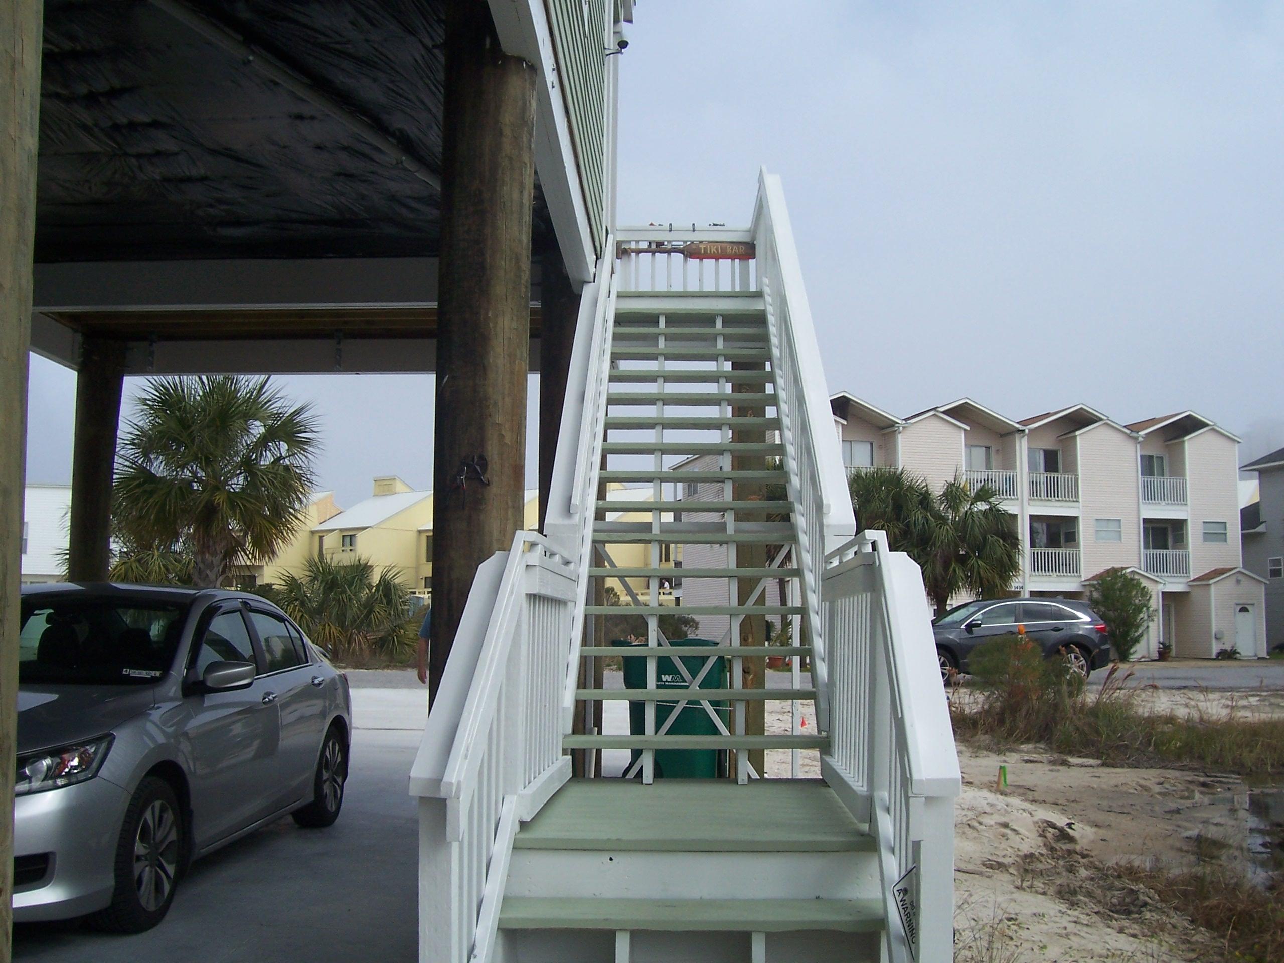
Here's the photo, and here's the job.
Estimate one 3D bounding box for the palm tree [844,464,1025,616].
[{"bbox_3d":[7.671,2.181,33.200,4.700,5.100,4.200,0,-5,0],"label":"palm tree"}]

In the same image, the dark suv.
[{"bbox_3d":[6.810,3.116,24.750,4.660,1.660,1.880,0,-5,-5],"label":"dark suv"}]

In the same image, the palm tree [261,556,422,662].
[{"bbox_3d":[-7.700,3.236,32.000,4.000,2.750,3.500,0,-5,0],"label":"palm tree"}]

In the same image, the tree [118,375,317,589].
[{"bbox_3d":[-7.923,0.845,23.300,3.850,5.900,3.800,0,-5,0],"label":"tree"}]

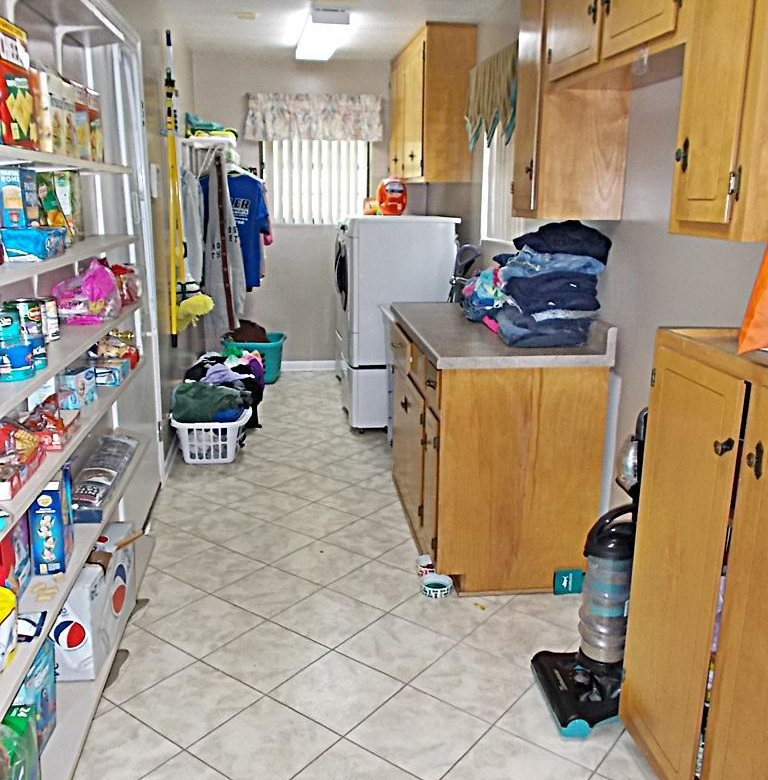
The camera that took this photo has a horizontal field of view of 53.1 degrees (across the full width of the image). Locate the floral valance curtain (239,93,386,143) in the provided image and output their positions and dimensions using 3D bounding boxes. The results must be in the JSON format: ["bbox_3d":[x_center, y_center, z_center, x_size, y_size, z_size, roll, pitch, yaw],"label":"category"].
[{"bbox_3d":[-0.571,-2.205,6.242,1.120,0.365,0.100,-1,14,-8],"label":"floral valance curtain"}]

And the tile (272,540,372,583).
[{"bbox_3d":[-0.258,0.720,3.186,0.302,0.010,0.302,11,17,36],"label":"tile"}]

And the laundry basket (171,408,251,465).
[{"bbox_3d":[-0.998,0.244,4.541,0.430,0.260,0.570,-1,14,-8],"label":"laundry basket"}]

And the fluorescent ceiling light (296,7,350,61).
[{"bbox_3d":[-0.422,-2.373,5.142,0.220,0.105,1.200,-2,14,-10],"label":"fluorescent ceiling light"}]

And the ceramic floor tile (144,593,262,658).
[{"bbox_3d":[-0.629,0.835,2.725,0.305,0.012,0.305,11,17,36],"label":"ceramic floor tile"}]

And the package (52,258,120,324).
[{"bbox_3d":[-0.852,-0.283,2.228,0.150,0.180,0.200,-1,14,-8],"label":"package"}]

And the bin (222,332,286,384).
[{"bbox_3d":[-1.077,-0.259,6.447,0.530,0.340,0.460,-1,14,-7],"label":"bin"}]

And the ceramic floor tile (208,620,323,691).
[{"bbox_3d":[-0.385,0.881,2.545,0.305,0.012,0.305,11,17,36],"label":"ceramic floor tile"}]

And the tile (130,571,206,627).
[{"bbox_3d":[-0.868,0.783,2.894,0.302,0.010,0.302,11,17,36],"label":"tile"}]

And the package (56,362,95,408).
[{"bbox_3d":[-0.861,-0.007,2.159,0.053,0.098,0.112,1,13,-1],"label":"package"}]

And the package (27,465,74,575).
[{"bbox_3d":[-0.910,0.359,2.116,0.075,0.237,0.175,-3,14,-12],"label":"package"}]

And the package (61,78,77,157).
[{"bbox_3d":[-0.924,-0.762,2.175,0.060,0.205,0.142,-1,14,-7],"label":"package"}]

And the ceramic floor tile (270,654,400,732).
[{"bbox_3d":[-0.143,0.923,2.359,0.302,0.010,0.302,11,17,36],"label":"ceramic floor tile"}]

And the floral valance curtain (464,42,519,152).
[{"bbox_3d":[0.595,-1.487,3.954,0.100,0.460,1.100,-1,14,-7],"label":"floral valance curtain"}]

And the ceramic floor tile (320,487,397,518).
[{"bbox_3d":[-0.131,0.563,3.836,0.302,0.010,0.302,11,17,36],"label":"ceramic floor tile"}]

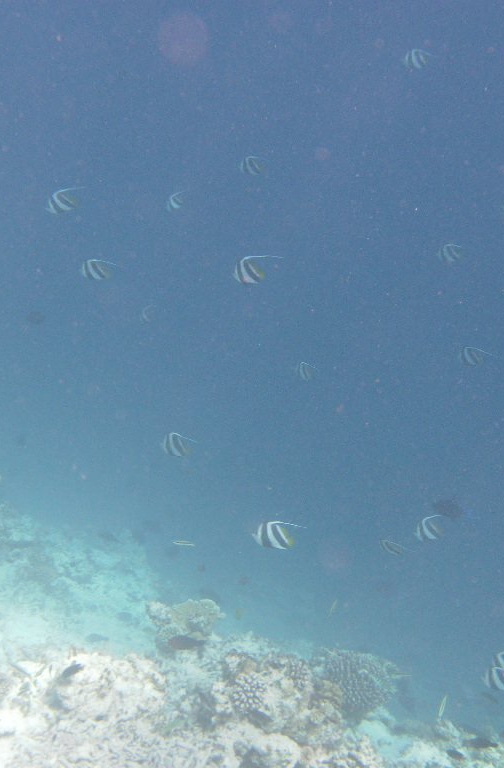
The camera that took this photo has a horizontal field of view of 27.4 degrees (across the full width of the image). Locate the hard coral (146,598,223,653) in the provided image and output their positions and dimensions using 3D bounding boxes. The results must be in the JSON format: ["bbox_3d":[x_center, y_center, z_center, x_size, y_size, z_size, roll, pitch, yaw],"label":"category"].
[{"bbox_3d":[-0.274,0.980,4.230,0.308,0.219,0.262,0,6,0],"label":"hard coral"}]

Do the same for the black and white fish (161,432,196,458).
[{"bbox_3d":[-0.355,0.297,5.000,0.174,0.126,0.035,0,6,0],"label":"black and white fish"}]

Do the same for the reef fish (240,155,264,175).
[{"bbox_3d":[0.003,-1.230,5.800,0.150,0.112,0.035,0,6,0],"label":"reef fish"}]

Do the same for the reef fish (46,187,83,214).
[{"bbox_3d":[-0.924,-0.904,5.100,0.184,0.128,0.035,-15,6,1],"label":"reef fish"}]

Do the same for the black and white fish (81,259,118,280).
[{"bbox_3d":[-0.766,-0.575,5.200,0.191,0.110,0.035,0,6,0],"label":"black and white fish"}]

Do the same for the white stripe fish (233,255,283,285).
[{"bbox_3d":[0.023,-0.475,4.300,0.235,0.120,0.035,-1,8,33],"label":"white stripe fish"}]

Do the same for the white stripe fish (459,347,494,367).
[{"bbox_3d":[1.214,-0.149,5.600,0.195,0.108,0.035,0,6,0],"label":"white stripe fish"}]

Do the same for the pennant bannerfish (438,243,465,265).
[{"bbox_3d":[1.195,-0.781,6.200,0.185,0.112,0.035,0,9,29],"label":"pennant bannerfish"}]

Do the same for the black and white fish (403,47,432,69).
[{"bbox_3d":[0.959,-1.886,6.000,0.195,0.112,0.035,0,8,30],"label":"black and white fish"}]

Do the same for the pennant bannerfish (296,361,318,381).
[{"bbox_3d":[0.332,-0.081,6.200,0.170,0.112,0.035,0,7,41],"label":"pennant bannerfish"}]

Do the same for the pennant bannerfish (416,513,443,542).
[{"bbox_3d":[0.823,0.670,4.800,0.150,0.121,0.035,-15,6,1],"label":"pennant bannerfish"}]

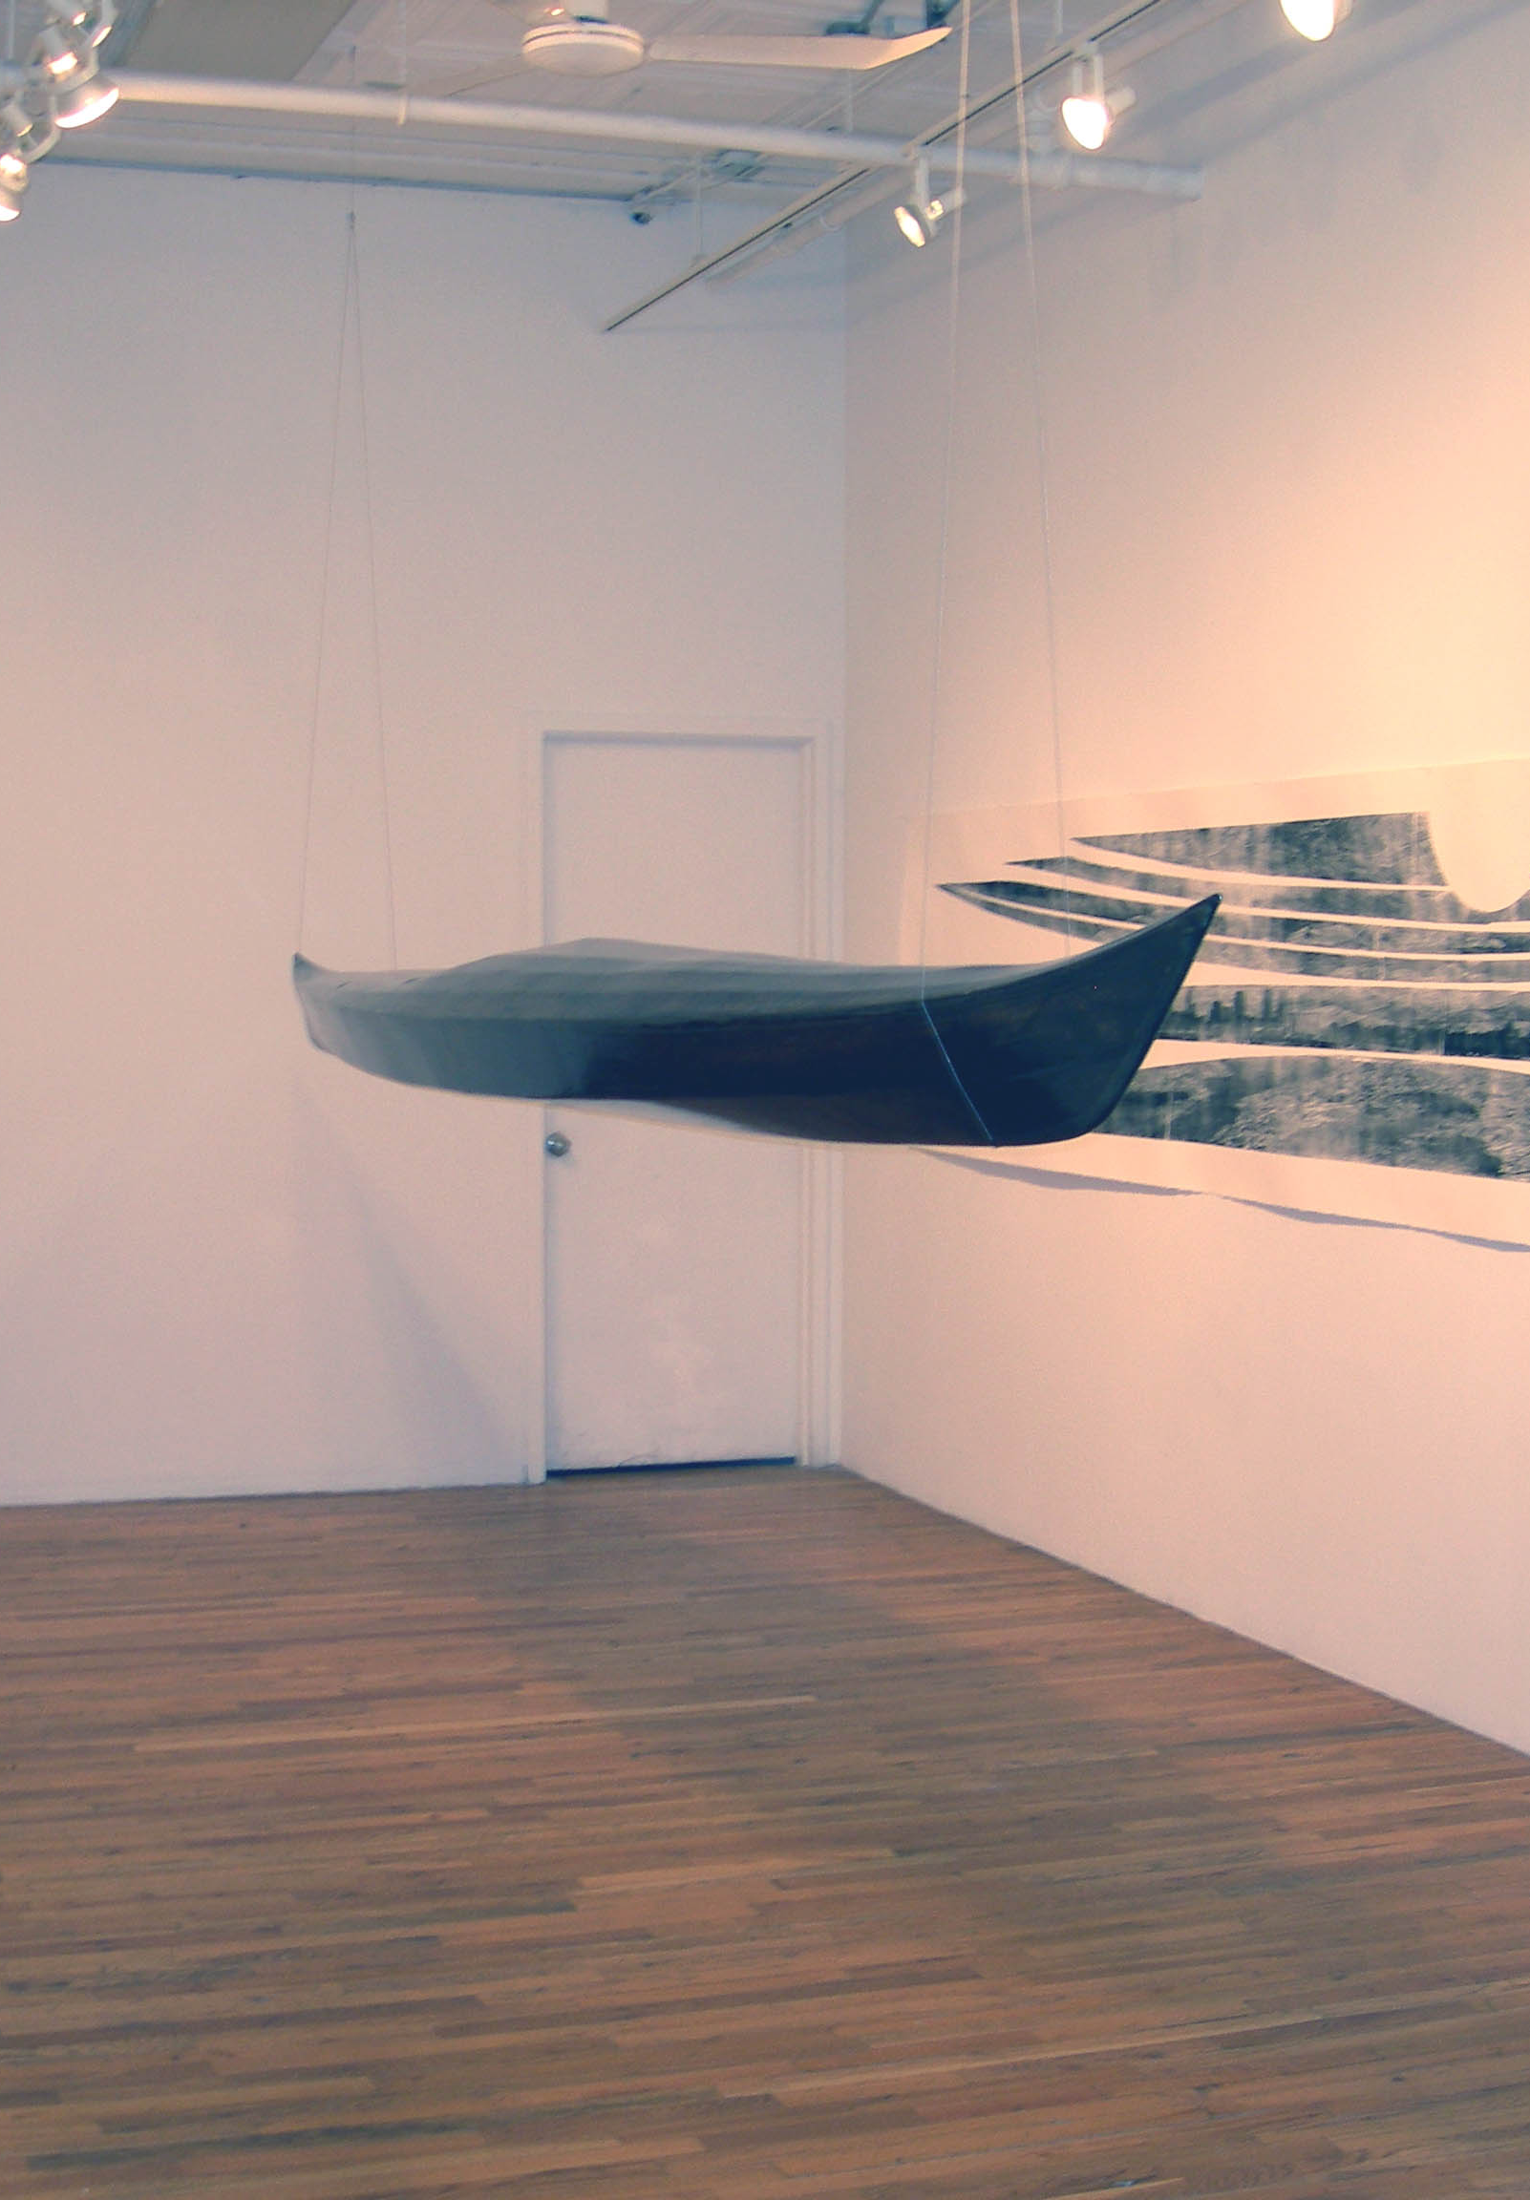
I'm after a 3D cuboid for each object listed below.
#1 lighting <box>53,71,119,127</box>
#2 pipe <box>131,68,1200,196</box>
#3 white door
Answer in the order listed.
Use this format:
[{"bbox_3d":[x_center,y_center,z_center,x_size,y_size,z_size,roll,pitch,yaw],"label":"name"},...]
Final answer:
[{"bbox_3d":[-1.169,-1.726,5.550,0.120,0.100,0.120,-38,21,-25],"label":"lighting"},{"bbox_3d":[-0.155,-1.946,6.507,2.328,0.065,0.065,-1,3,-20],"label":"pipe"},{"bbox_3d":[-0.246,0.010,8.986,0.771,2.032,0.050,-1,3,-20],"label":"white door"}]

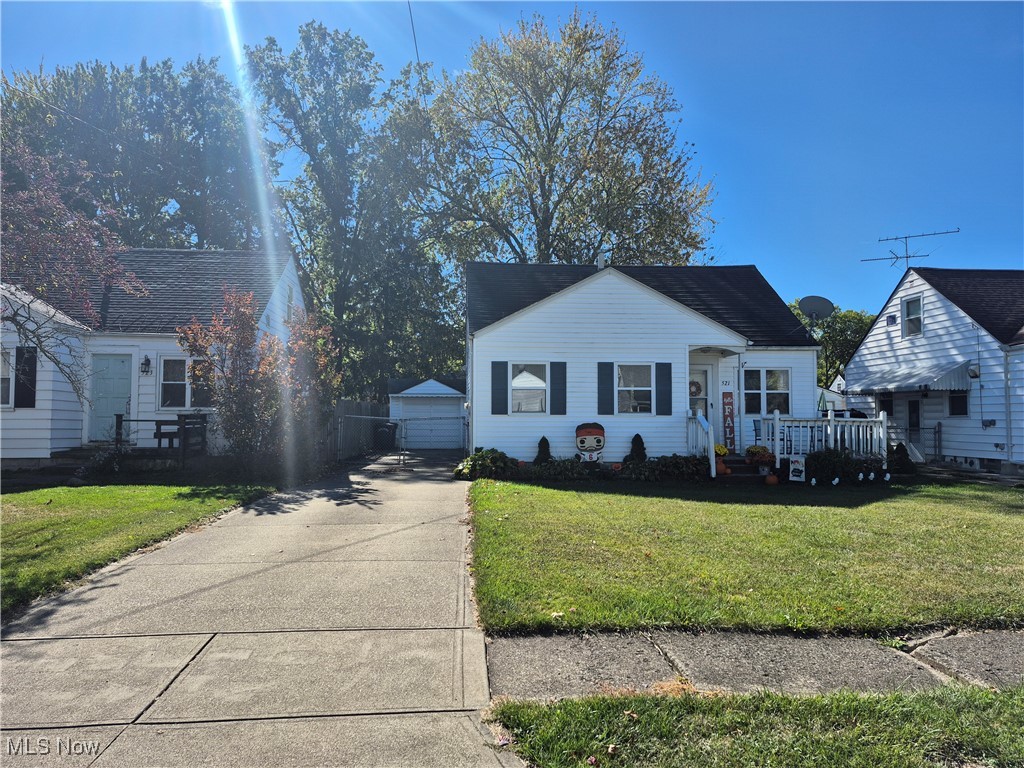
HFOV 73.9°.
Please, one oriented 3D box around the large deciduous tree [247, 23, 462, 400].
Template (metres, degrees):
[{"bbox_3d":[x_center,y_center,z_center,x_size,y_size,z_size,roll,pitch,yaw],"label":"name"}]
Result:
[{"bbox_3d":[-6.504,-6.116,27.594,9.000,17.540,8.500,0,-3,-5],"label":"large deciduous tree"}]

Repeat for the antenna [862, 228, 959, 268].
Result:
[{"bbox_3d":[12.358,-4.187,21.100,2.400,1.250,1.300,-2,-3,32],"label":"antenna"}]

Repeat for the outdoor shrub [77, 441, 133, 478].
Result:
[{"bbox_3d":[-8.265,1.541,13.800,1.100,0.750,0.900,0,-3,-5],"label":"outdoor shrub"}]

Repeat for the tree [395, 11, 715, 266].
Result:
[{"bbox_3d":[2.196,-7.715,33.664,15.800,21.200,15.200,0,-3,-4],"label":"tree"}]

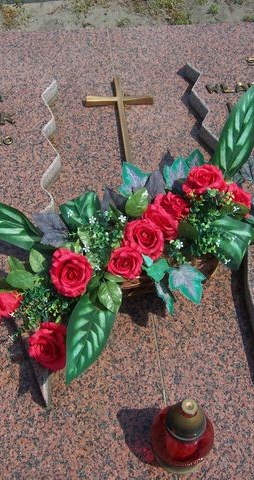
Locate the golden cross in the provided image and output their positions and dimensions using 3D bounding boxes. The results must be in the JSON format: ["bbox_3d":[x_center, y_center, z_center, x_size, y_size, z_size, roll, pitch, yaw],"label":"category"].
[{"bbox_3d":[-0.013,-0.322,1.644,0.190,0.022,0.415,-4,46,-4],"label":"golden cross"}]

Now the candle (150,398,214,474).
[{"bbox_3d":[0.088,0.297,0.956,0.100,0.153,0.100,0,46,0],"label":"candle"}]

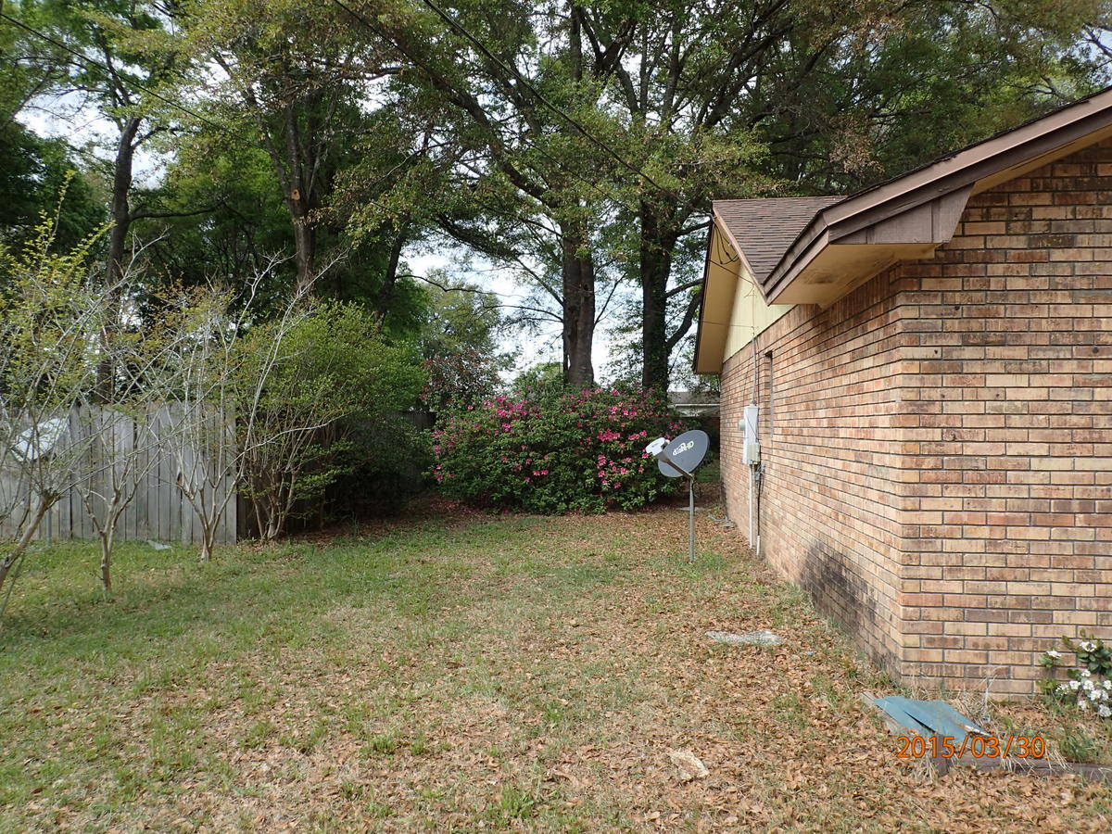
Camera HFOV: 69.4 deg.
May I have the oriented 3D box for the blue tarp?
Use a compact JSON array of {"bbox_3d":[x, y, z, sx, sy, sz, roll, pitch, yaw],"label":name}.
[{"bbox_3d":[1.610,1.285,3.460,0.360,0.070,0.520,0,-1,6],"label":"blue tarp"}]

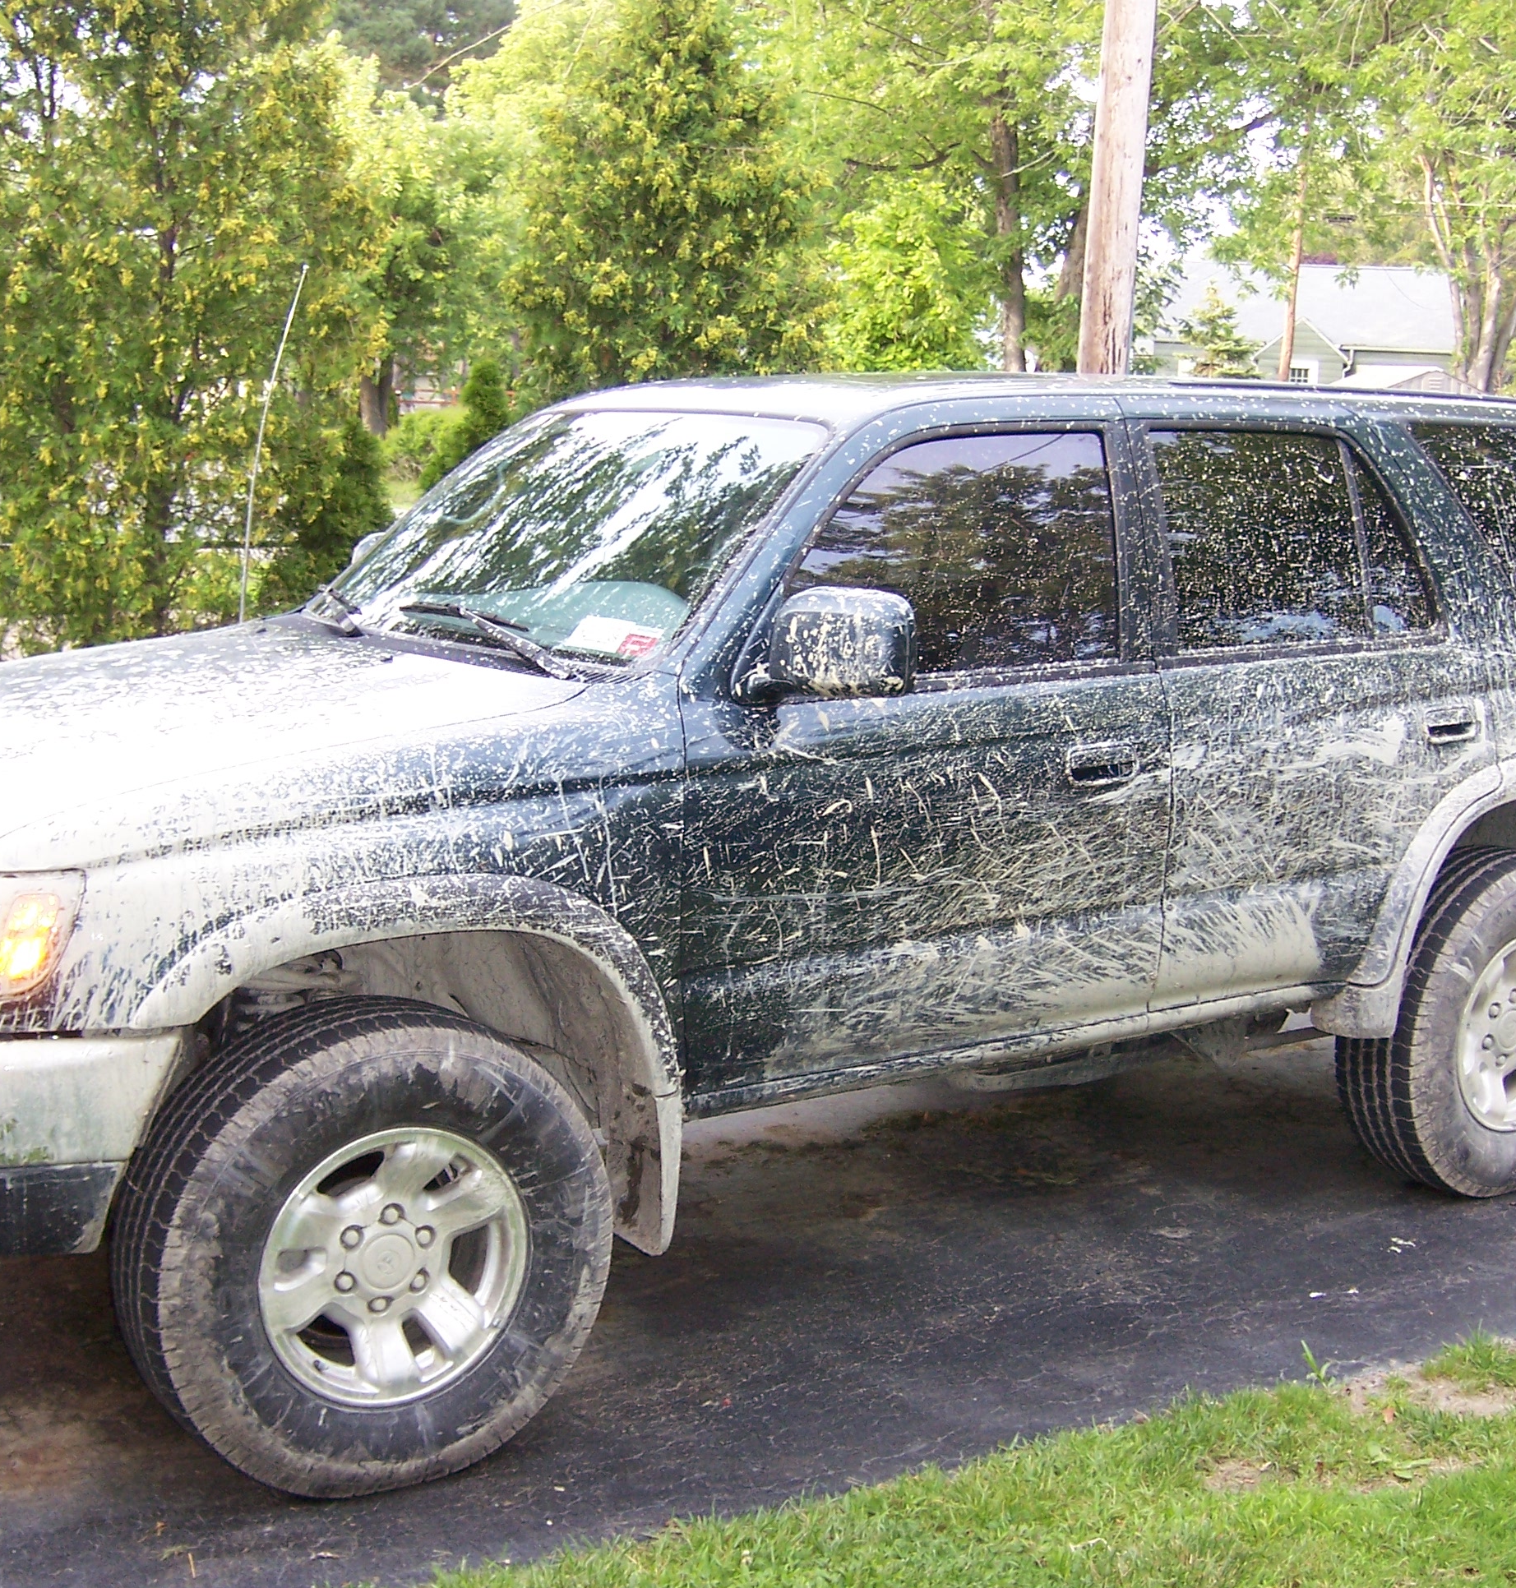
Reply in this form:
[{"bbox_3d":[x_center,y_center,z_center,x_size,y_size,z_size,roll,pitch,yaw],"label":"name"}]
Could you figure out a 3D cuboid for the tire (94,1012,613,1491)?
[{"bbox_3d":[-0.604,0.706,3.463,0.775,0.775,0.270,-5,11,-31],"label":"tire"}]

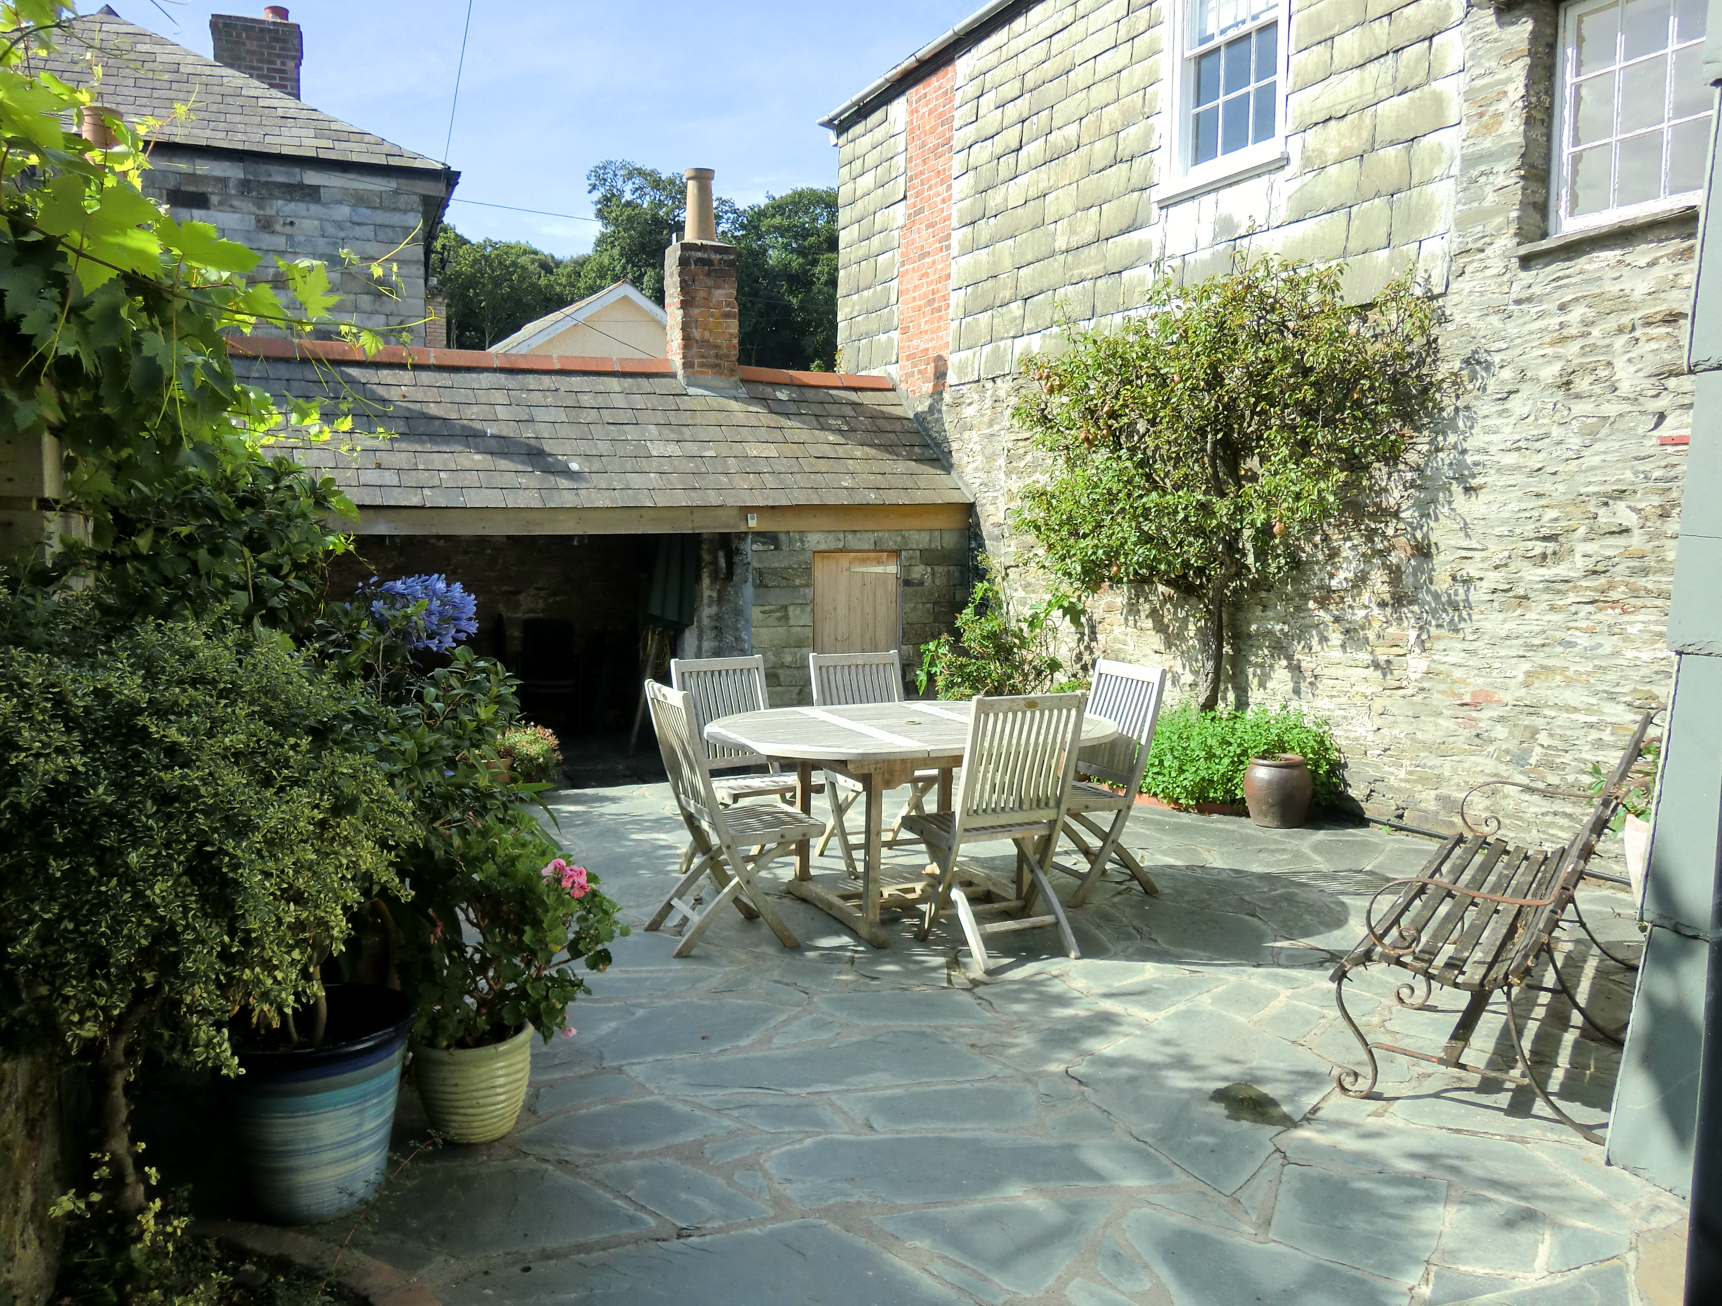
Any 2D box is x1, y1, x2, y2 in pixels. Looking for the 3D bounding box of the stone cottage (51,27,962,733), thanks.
[{"bbox_3d":[-3.459,-2.774,10.861,7.000,6.500,5.500,-3,6,-27],"label":"stone cottage"}]

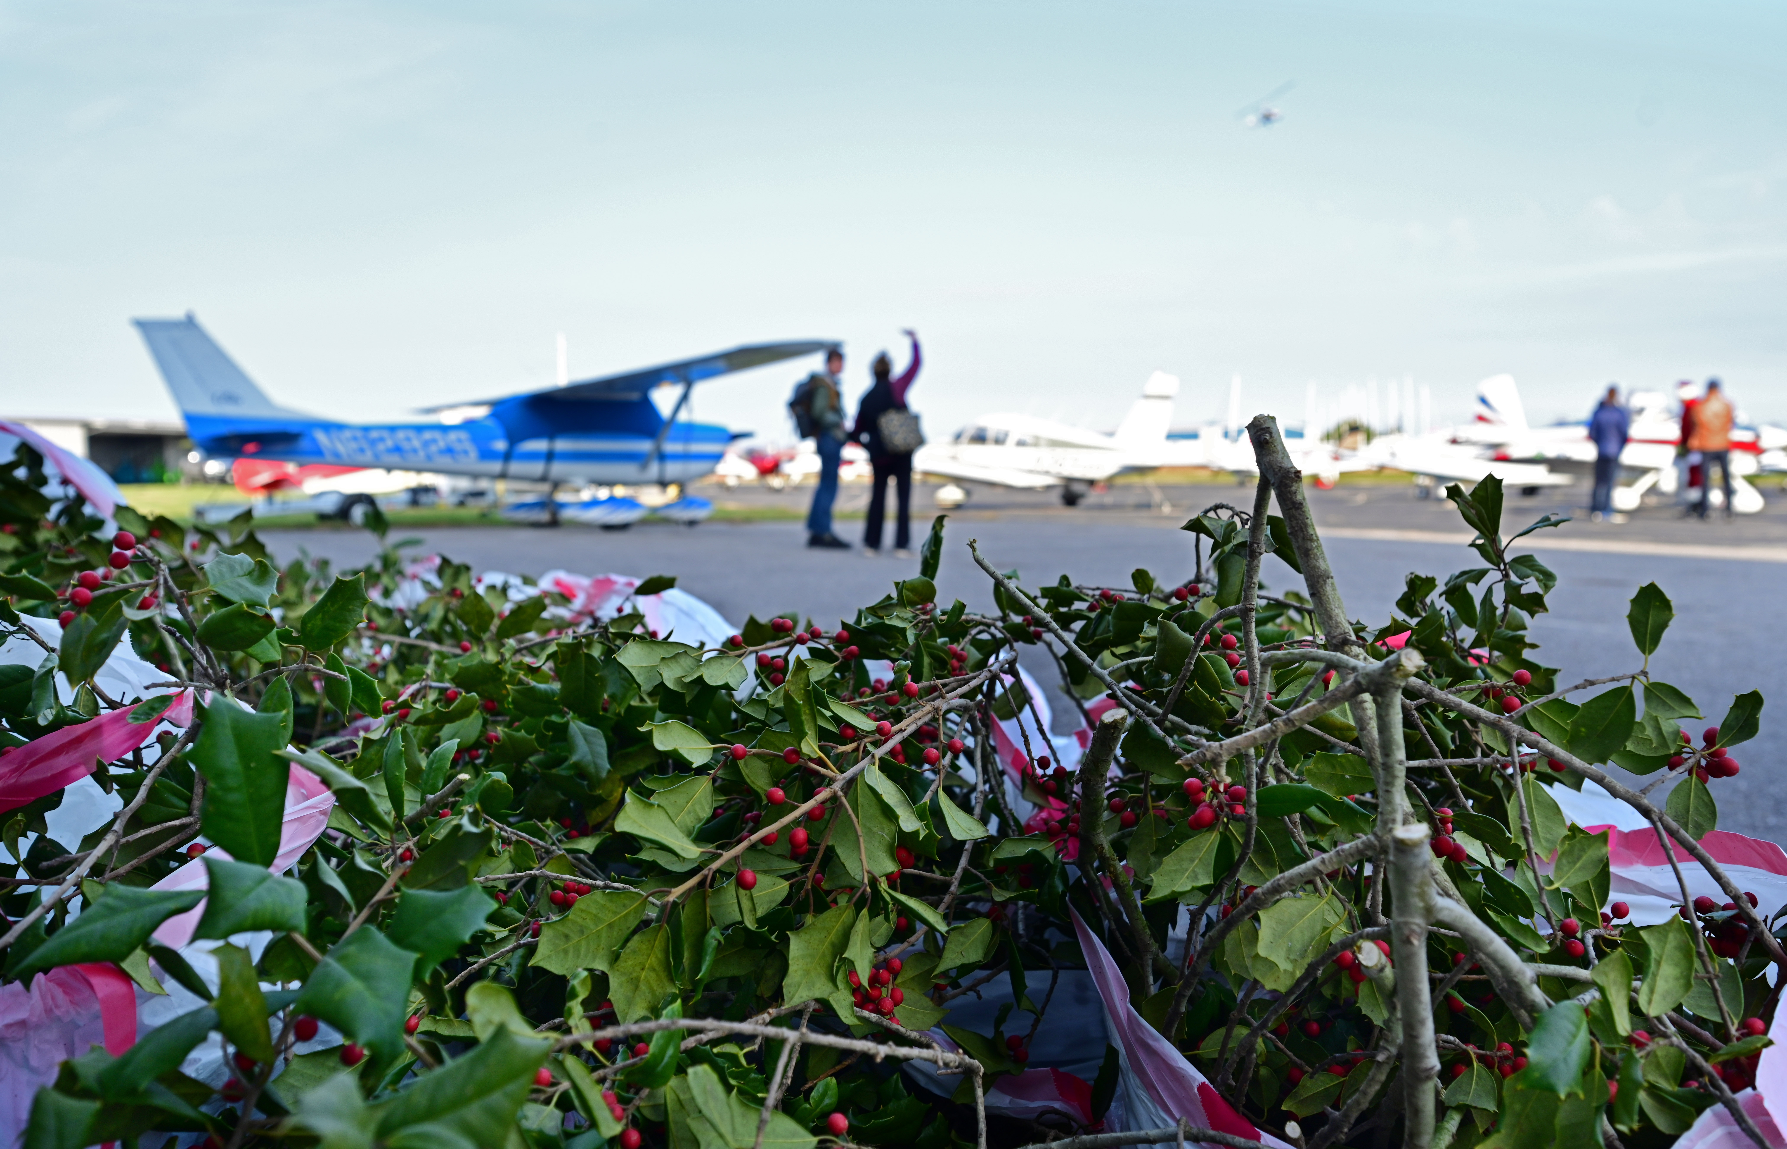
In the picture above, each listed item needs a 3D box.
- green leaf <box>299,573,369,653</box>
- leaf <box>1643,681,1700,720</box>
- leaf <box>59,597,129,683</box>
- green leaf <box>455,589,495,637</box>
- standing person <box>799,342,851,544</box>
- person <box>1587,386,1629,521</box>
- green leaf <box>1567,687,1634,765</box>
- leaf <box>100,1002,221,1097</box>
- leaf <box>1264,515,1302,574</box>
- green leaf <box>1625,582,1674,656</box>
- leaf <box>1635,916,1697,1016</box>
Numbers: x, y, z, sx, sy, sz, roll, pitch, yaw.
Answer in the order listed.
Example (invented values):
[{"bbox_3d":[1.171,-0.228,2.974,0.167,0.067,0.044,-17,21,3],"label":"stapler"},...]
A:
[{"bbox_3d":[-0.287,0.020,0.714,0.025,0.044,0.011,31,-29,2],"label":"green leaf"},{"bbox_3d":[0.394,0.064,0.704,0.008,0.018,0.037,-13,35,-28],"label":"leaf"},{"bbox_3d":[-0.310,0.026,0.540,0.025,0.040,0.013,27,-9,-11],"label":"leaf"},{"bbox_3d":[-0.310,0.028,1.030,0.030,0.040,0.011,-8,-21,-5],"label":"green leaf"},{"bbox_3d":[-0.620,-1.123,12.601,0.450,1.790,0.520,1,5,7],"label":"standing person"},{"bbox_3d":[9.250,-1.542,17.934,0.550,1.760,0.360,2,5,24],"label":"person"},{"bbox_3d":[0.387,0.083,0.760,0.032,0.047,0.009,41,0,-1],"label":"green leaf"},{"bbox_3d":[-0.261,0.169,0.493,0.023,0.012,0.051,27,33,20],"label":"leaf"},{"bbox_3d":[0.212,-0.017,0.760,0.023,0.046,0.014,-30,0,10],"label":"leaf"},{"bbox_3d":[0.386,0.023,0.710,0.025,0.038,0.010,1,0,11],"label":"green leaf"},{"bbox_3d":[0.350,0.178,0.630,0.024,0.044,0.012,-1,-31,49],"label":"leaf"}]

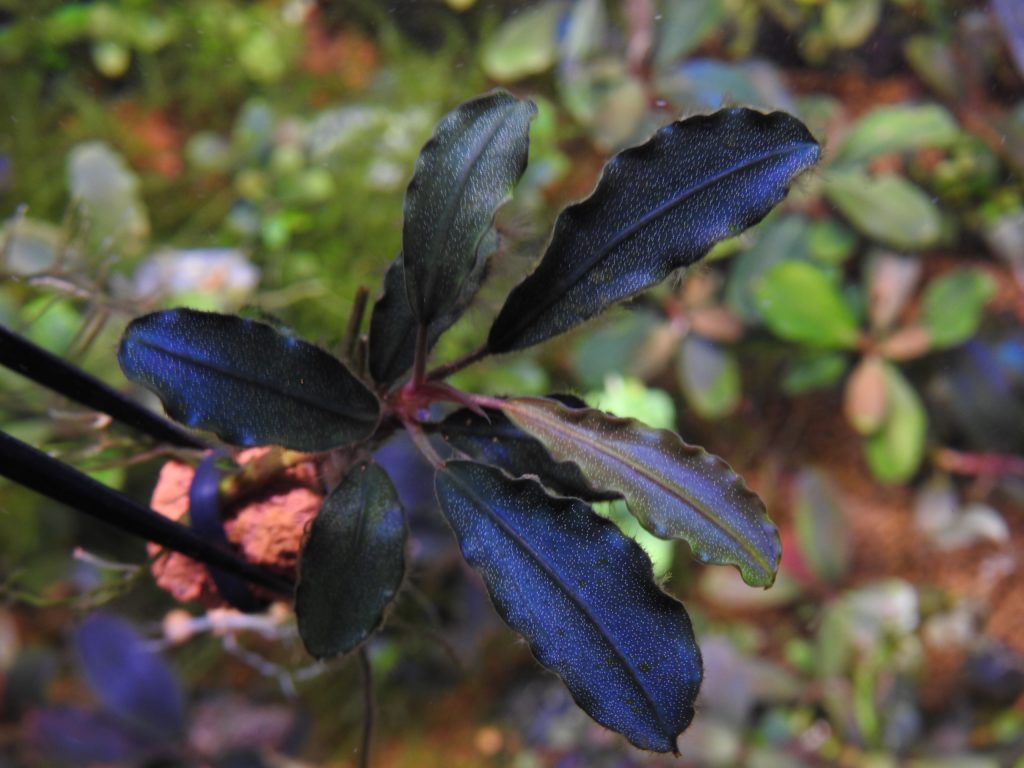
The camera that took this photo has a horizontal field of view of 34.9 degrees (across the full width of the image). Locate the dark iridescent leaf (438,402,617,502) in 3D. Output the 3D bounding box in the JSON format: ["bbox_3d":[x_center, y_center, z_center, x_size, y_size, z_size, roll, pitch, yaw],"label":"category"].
[{"bbox_3d":[0.005,0.008,0.261,0.035,0.005,0.015,15,84,3],"label":"dark iridescent leaf"}]

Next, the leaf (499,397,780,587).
[{"bbox_3d":[0.020,0.013,0.248,0.051,0.008,0.016,33,86,18],"label":"leaf"}]

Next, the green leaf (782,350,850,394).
[{"bbox_3d":[0.072,-0.002,0.385,0.017,0.004,0.009,-27,66,-6],"label":"green leaf"}]

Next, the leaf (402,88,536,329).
[{"bbox_3d":[-0.010,-0.028,0.250,0.016,0.038,0.007,26,16,-2],"label":"leaf"}]

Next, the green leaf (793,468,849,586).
[{"bbox_3d":[0.070,0.032,0.365,0.012,0.004,0.027,-8,67,4],"label":"green leaf"}]

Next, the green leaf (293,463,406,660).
[{"bbox_3d":[-0.025,0.028,0.257,0.017,0.004,0.031,14,79,-3],"label":"green leaf"}]

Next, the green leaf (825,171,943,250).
[{"bbox_3d":[0.091,-0.043,0.395,0.031,0.005,0.018,31,76,17],"label":"green leaf"}]

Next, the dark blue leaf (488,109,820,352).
[{"bbox_3d":[0.018,-0.025,0.248,0.059,0.019,0.009,-31,-2,14],"label":"dark blue leaf"}]

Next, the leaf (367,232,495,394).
[{"bbox_3d":[-0.015,-0.014,0.263,0.014,0.005,0.031,32,87,-1],"label":"leaf"}]

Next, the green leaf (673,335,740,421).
[{"bbox_3d":[0.045,-0.002,0.378,0.014,0.004,0.020,-10,71,1],"label":"green leaf"}]

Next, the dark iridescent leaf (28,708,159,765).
[{"bbox_3d":[-0.090,0.076,0.350,0.028,0.005,0.010,14,62,-3],"label":"dark iridescent leaf"}]

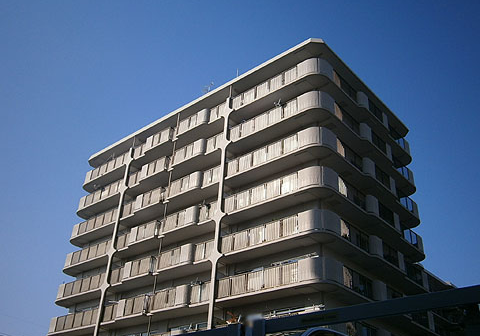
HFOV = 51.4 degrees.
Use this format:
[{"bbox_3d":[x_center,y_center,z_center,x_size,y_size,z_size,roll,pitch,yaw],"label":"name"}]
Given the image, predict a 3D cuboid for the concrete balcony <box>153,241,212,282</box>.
[{"bbox_3d":[-3.292,6.267,33.727,5.208,1.246,1.652,-22,-39,36],"label":"concrete balcony"}]

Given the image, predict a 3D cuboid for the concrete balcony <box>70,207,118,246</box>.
[{"bbox_3d":[-12.344,5.296,44.089,7.896,1.288,1.736,-22,-39,36],"label":"concrete balcony"}]

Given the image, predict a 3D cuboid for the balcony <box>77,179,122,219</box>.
[{"bbox_3d":[-12.194,2.893,45.519,7.896,1.288,1.736,-22,-39,36],"label":"balcony"}]

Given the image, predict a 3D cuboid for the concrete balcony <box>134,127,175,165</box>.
[{"bbox_3d":[-6.725,-1.700,42.628,5.012,1.246,1.652,-22,-39,36],"label":"concrete balcony"}]

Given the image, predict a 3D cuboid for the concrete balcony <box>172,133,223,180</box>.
[{"bbox_3d":[-2.823,-0.927,38.038,5.208,1.246,1.652,-22,-39,36],"label":"concrete balcony"}]

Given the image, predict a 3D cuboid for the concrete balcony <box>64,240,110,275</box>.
[{"bbox_3d":[-12.494,7.698,42.659,7.896,1.288,1.736,-22,-39,36],"label":"concrete balcony"}]

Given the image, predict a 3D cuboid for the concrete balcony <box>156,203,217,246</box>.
[{"bbox_3d":[-3.136,3.869,35.164,5.208,1.246,1.652,-22,-39,36],"label":"concrete balcony"}]

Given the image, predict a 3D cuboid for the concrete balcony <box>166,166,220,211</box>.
[{"bbox_3d":[-3.067,1.443,36.642,5.460,1.288,1.708,-22,-39,36],"label":"concrete balcony"}]

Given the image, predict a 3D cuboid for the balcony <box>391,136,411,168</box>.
[{"bbox_3d":[12.493,-1.802,40.397,1.624,1.274,4.872,-22,-39,36],"label":"balcony"}]

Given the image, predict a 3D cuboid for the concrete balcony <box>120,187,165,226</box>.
[{"bbox_3d":[-7.337,3.151,39.960,5.600,1.288,1.708,-22,-39,36],"label":"concrete balcony"}]

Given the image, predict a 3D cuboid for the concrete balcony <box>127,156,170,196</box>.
[{"bbox_3d":[-6.882,0.698,41.191,5.012,1.246,1.652,-22,-39,36],"label":"concrete balcony"}]

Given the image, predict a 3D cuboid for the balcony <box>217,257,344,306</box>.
[{"bbox_3d":[2.129,6.498,28.069,7.644,1.246,1.680,-22,-39,36],"label":"balcony"}]

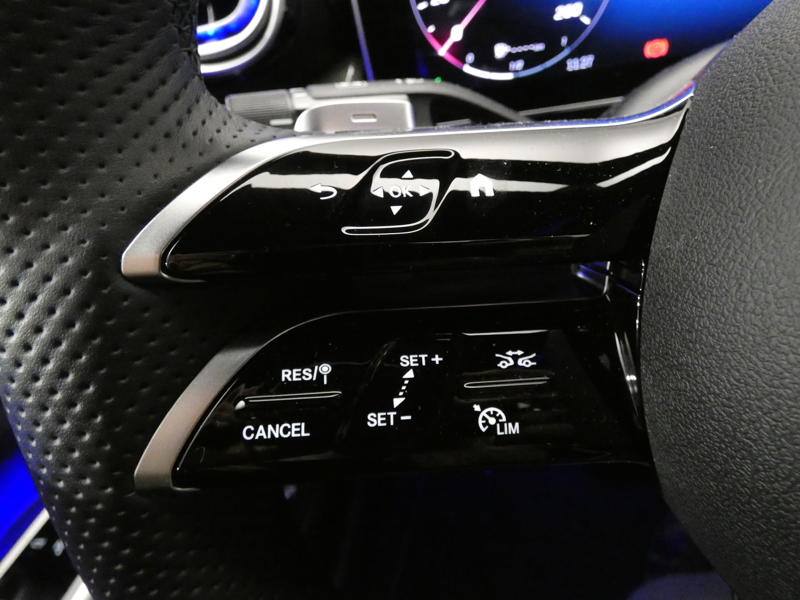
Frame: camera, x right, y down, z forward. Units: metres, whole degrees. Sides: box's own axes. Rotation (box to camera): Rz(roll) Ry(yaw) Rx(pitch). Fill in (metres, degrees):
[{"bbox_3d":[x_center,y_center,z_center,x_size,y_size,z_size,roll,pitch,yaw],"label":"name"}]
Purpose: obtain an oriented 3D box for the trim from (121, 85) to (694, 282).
[{"bbox_3d":[0.001,-0.021,0.090,0.105,0.037,0.024,-2,-3,0],"label":"trim"}]

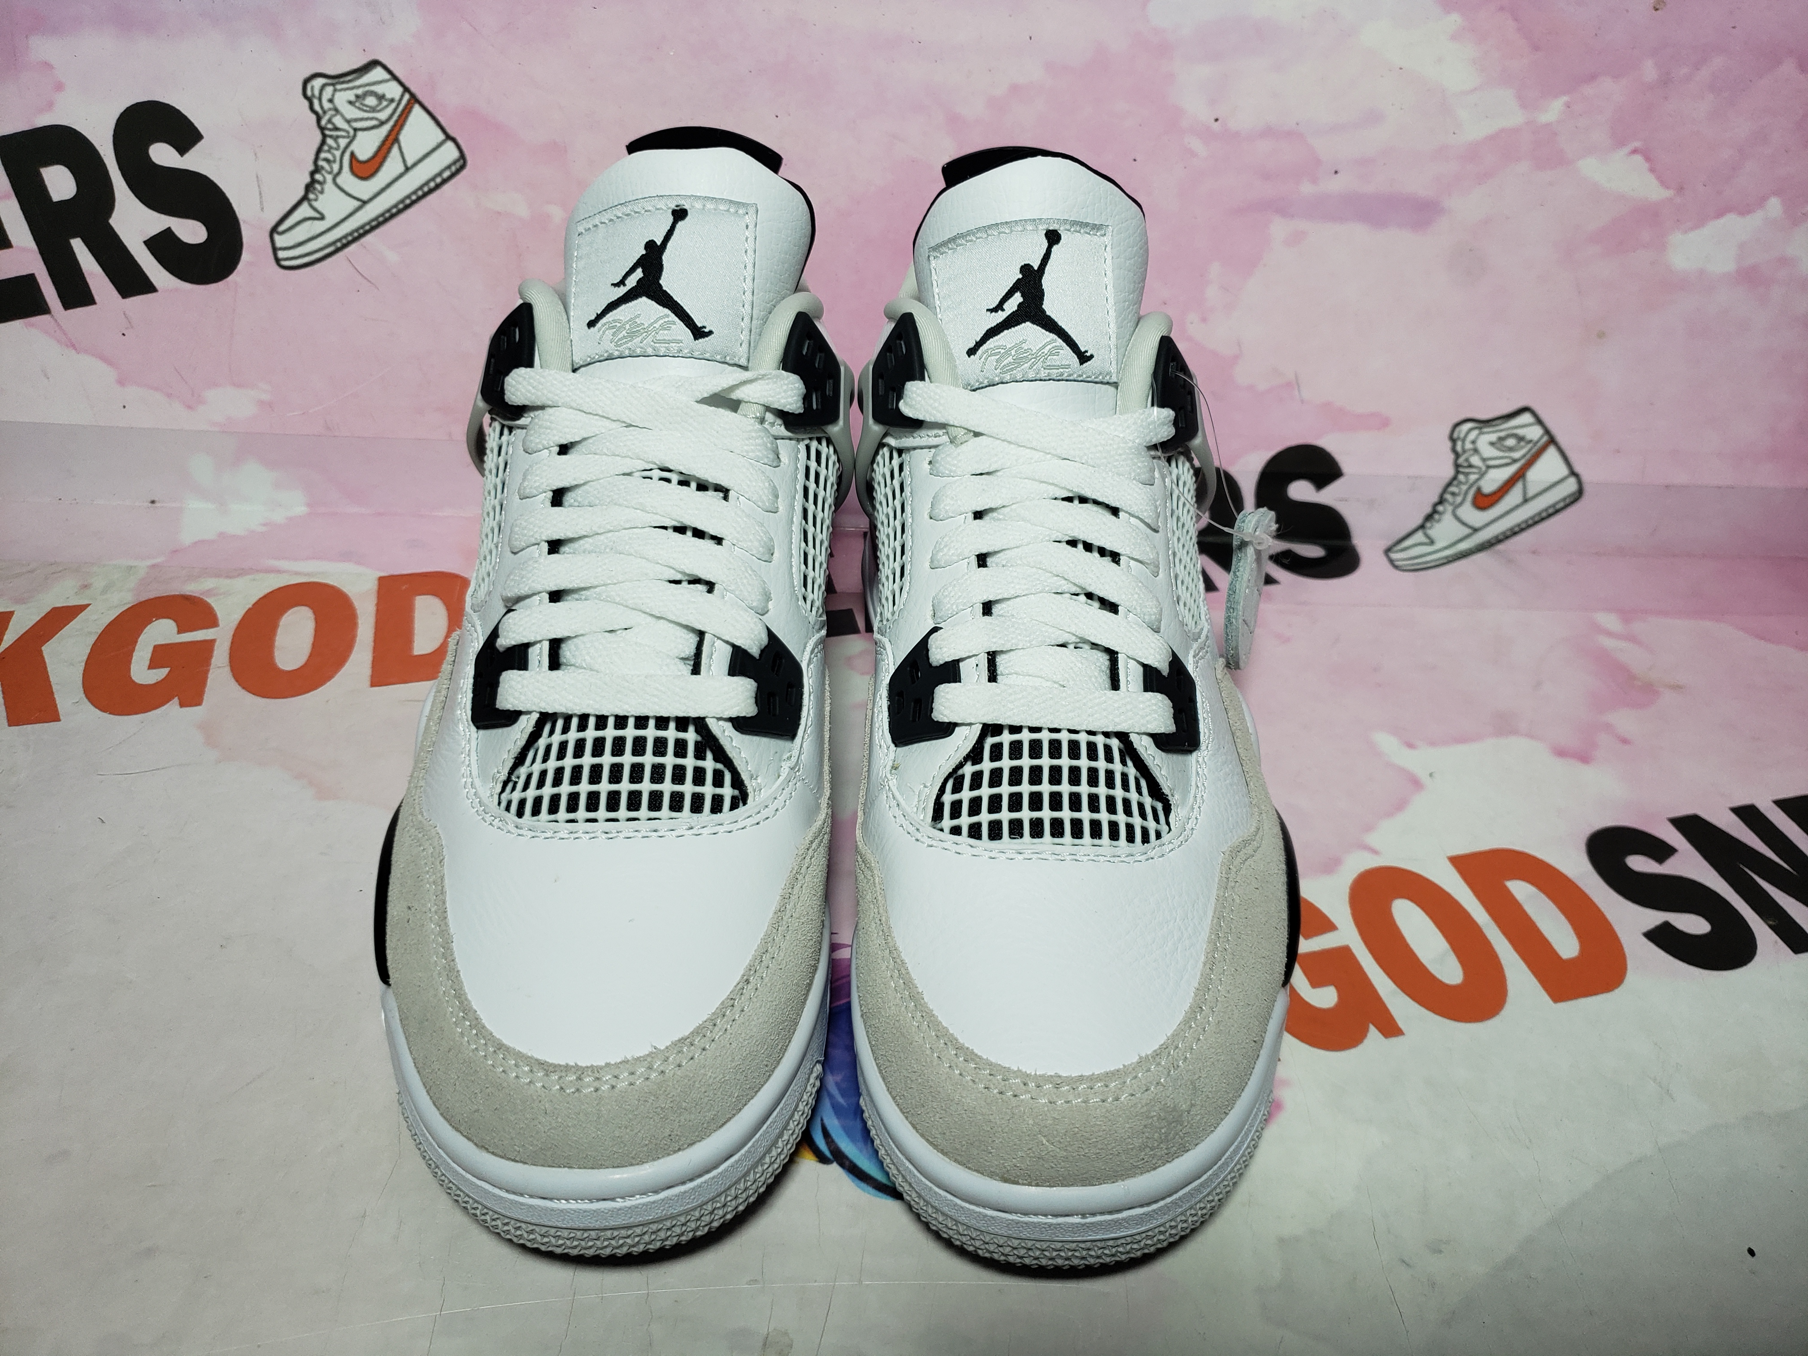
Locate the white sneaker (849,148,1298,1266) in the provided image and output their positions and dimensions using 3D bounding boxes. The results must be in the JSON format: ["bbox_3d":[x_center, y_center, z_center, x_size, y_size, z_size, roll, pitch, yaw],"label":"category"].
[{"bbox_3d":[0.042,-0.027,0.336,0.105,0.160,0.290,3,41,-5],"label":"white sneaker"}]

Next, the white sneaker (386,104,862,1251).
[{"bbox_3d":[-0.063,-0.033,0.327,0.105,0.160,0.290,3,41,-5],"label":"white sneaker"}]

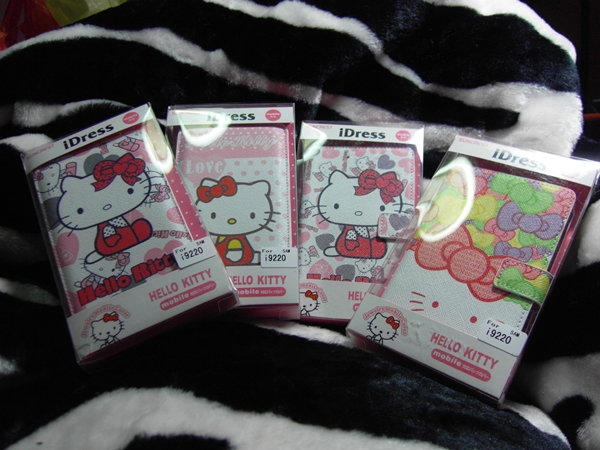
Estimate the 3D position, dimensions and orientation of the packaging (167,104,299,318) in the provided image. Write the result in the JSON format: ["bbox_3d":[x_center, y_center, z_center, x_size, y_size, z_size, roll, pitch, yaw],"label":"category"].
[{"bbox_3d":[-0.055,-0.015,0.376,0.104,0.028,0.173,-1,63,0],"label":"packaging"}]

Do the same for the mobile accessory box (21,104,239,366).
[{"bbox_3d":[-0.128,0.000,0.356,0.104,0.028,0.173,-25,66,-8],"label":"mobile accessory box"}]

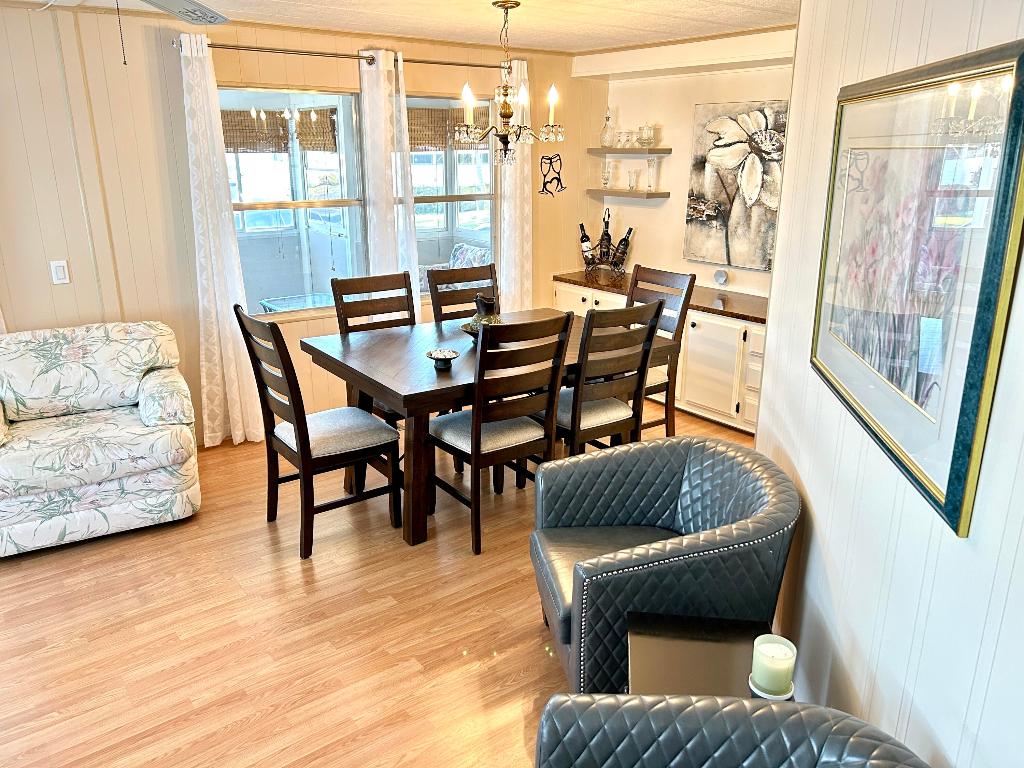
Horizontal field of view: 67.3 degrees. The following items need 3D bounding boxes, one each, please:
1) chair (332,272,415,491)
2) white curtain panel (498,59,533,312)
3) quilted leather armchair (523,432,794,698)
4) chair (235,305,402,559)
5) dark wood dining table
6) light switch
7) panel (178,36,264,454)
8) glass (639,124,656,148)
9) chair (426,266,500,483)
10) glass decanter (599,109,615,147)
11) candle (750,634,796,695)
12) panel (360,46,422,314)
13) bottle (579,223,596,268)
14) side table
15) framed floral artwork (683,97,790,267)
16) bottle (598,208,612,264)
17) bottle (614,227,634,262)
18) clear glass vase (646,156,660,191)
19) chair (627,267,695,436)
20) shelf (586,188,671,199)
[{"bbox_3d":[-0.573,-0.015,3.991,0.470,1.030,0.570,-13,21,-35],"label":"chair"},{"bbox_3d":[0.026,-1.088,5.439,0.310,2.240,0.100,-12,21,-35],"label":"white curtain panel"},{"bbox_3d":[0.488,0.614,2.425,0.725,0.745,0.735,-3,17,-9],"label":"quilted leather armchair"},{"bbox_3d":[-0.842,0.168,3.423,0.525,1.020,0.470,-12,21,-34],"label":"chair"},{"bbox_3d":[-0.103,0.155,3.914,1.530,0.758,1.073,-11,20,-33],"label":"dark wood dining table"},{"bbox_3d":[-2.266,-0.558,3.864,0.070,0.115,0.012,-13,21,-35],"label":"light switch"},{"bbox_3d":[-1.633,-0.705,4.201,0.330,2.220,0.130,-13,21,-35],"label":"panel"},{"bbox_3d":[0.949,-1.739,5.384,0.125,0.160,0.125,0,17,0],"label":"glass"},{"bbox_3d":[-0.130,-0.103,4.278,0.470,1.030,0.570,-13,21,-35],"label":"chair"},{"bbox_3d":[0.710,-1.887,5.666,0.105,0.280,0.105,-13,21,-35],"label":"glass decanter"},{"bbox_3d":[0.564,0.600,1.651,0.092,0.101,0.092,2,17,7],"label":"candle"},{"bbox_3d":[-0.746,-0.905,4.871,0.400,2.200,0.130,-13,21,-35],"label":"panel"},{"bbox_3d":[0.567,-1.055,5.857,0.075,0.315,0.075,-13,0,0],"label":"bottle"},{"bbox_3d":[0.438,0.898,1.810,0.346,0.560,0.360,2,17,7],"label":"side table"},{"bbox_3d":[1.448,-1.290,5.015,0.035,1.020,0.707,-13,21,-35],"label":"framed floral artwork"},{"bbox_3d":[0.691,-1.070,5.649,0.082,0.428,0.082,-12,21,-35],"label":"bottle"},{"bbox_3d":[0.811,-0.978,5.546,0.075,0.315,0.075,-13,45,-35],"label":"bottle"},{"bbox_3d":[0.995,-1.476,5.396,0.075,0.217,0.075,-12,21,-35],"label":"clear glass vase"},{"bbox_3d":[0.654,-0.114,4.347,0.530,1.020,0.470,-12,20,-33],"label":"chair"},{"bbox_3d":[0.844,-1.395,5.635,0.240,0.040,0.610,-13,21,-35],"label":"shelf"}]

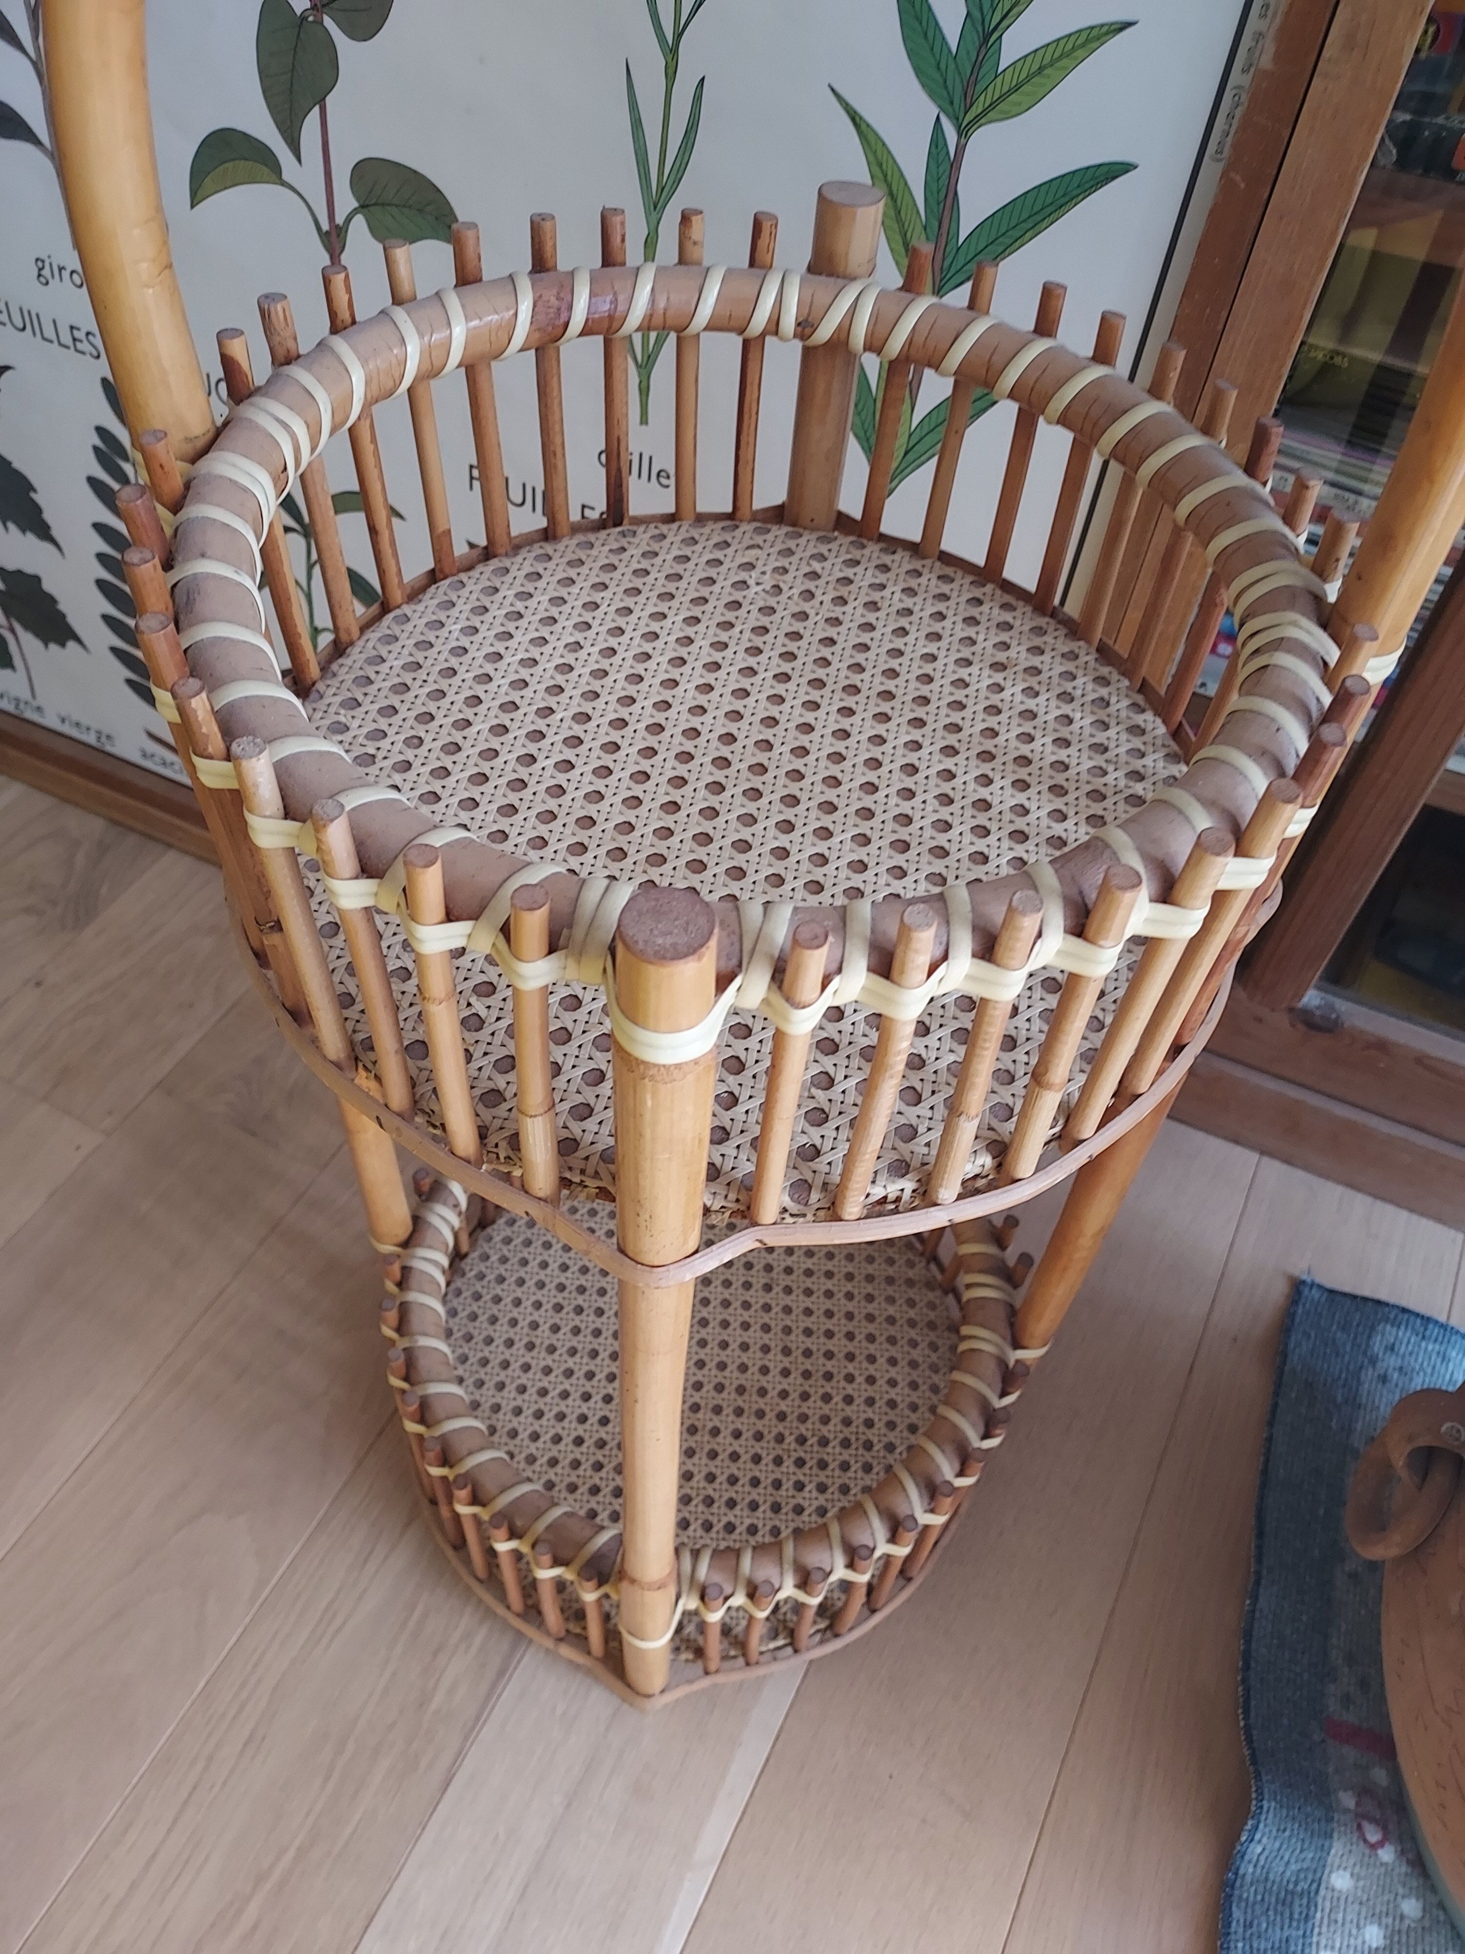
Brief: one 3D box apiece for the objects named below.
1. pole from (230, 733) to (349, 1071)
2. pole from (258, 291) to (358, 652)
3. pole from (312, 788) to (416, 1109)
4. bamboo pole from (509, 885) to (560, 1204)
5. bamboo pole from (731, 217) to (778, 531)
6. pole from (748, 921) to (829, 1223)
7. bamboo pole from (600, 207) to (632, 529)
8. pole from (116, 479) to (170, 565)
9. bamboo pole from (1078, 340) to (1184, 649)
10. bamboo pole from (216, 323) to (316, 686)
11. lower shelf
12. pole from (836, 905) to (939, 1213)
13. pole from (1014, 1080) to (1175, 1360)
[{"bbox_3d":[-0.108,-0.011,0.339,0.008,0.121,0.008,38,58,24],"label":"pole"},{"bbox_3d":[-0.146,-0.172,0.476,0.009,0.131,0.009,-12,53,-13],"label":"pole"},{"bbox_3d":[-0.093,0.002,0.348,0.008,0.125,0.008,-14,55,-15],"label":"pole"},{"bbox_3d":[-0.048,0.023,0.332,0.009,0.127,0.009,-2,52,-8],"label":"bamboo pole"},{"bbox_3d":[0.009,-0.229,0.525,0.008,0.121,0.008,3,50,-2],"label":"bamboo pole"},{"bbox_3d":[0.013,0.030,0.332,0.008,0.126,0.008,9,52,3],"label":"pole"},{"bbox_3d":[-0.044,-0.227,0.520,0.009,0.121,0.009,-11,51,-13],"label":"bamboo pole"},{"bbox_3d":[-0.158,-0.086,0.397,0.009,0.121,0.009,-4,51,-7],"label":"pole"},{"bbox_3d":[0.146,-0.172,0.499,0.008,0.123,0.008,16,53,11],"label":"bamboo pole"},{"bbox_3d":[-0.155,-0.151,0.459,0.009,0.132,0.009,-12,52,-15],"label":"bamboo pole"},{"bbox_3d":[-0.017,0.194,0.768,0.344,0.136,0.344,8,51,3],"label":"lower shelf"},{"bbox_3d":[0.036,0.028,0.335,0.008,0.127,0.008,13,52,7],"label":"pole"},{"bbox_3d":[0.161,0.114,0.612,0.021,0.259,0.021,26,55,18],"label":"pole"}]

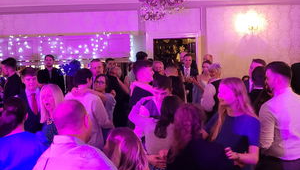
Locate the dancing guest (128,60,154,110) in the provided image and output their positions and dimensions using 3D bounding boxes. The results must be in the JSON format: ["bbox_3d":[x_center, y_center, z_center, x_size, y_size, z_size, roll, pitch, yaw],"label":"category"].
[{"bbox_3d":[-0.010,0.619,3.338,0.380,1.794,0.480,-6,10,-25],"label":"dancing guest"}]

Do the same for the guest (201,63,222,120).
[{"bbox_3d":[0.910,0.530,4.189,0.420,1.649,0.520,4,10,30],"label":"guest"}]

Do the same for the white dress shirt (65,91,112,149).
[{"bbox_3d":[-0.606,0.340,3.088,0.480,0.600,0.350,3,10,30],"label":"white dress shirt"}]

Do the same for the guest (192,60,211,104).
[{"bbox_3d":[0.884,0.413,5.116,0.500,1.643,0.420,4,9,26],"label":"guest"}]

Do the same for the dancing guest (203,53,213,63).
[{"bbox_3d":[1.051,0.311,5.505,0.520,1.732,0.360,2,9,11],"label":"dancing guest"}]

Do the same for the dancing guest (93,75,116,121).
[{"bbox_3d":[-0.509,0.675,3.648,0.480,1.617,0.420,2,10,20],"label":"dancing guest"}]

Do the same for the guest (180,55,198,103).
[{"bbox_3d":[0.678,0.327,5.356,0.540,1.744,0.400,0,8,0],"label":"guest"}]

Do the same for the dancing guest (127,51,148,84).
[{"bbox_3d":[-0.164,0.385,4.758,0.560,1.805,0.420,5,10,30],"label":"dancing guest"}]

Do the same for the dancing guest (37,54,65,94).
[{"bbox_3d":[-1.671,0.366,5.109,0.540,1.739,0.360,0,8,-3],"label":"dancing guest"}]

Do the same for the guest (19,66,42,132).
[{"bbox_3d":[-1.188,0.688,3.242,0.500,1.760,0.360,-4,9,-14],"label":"guest"}]

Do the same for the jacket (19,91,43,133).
[{"bbox_3d":[-1.196,0.421,3.199,0.500,0.700,0.320,-4,9,-14],"label":"jacket"}]

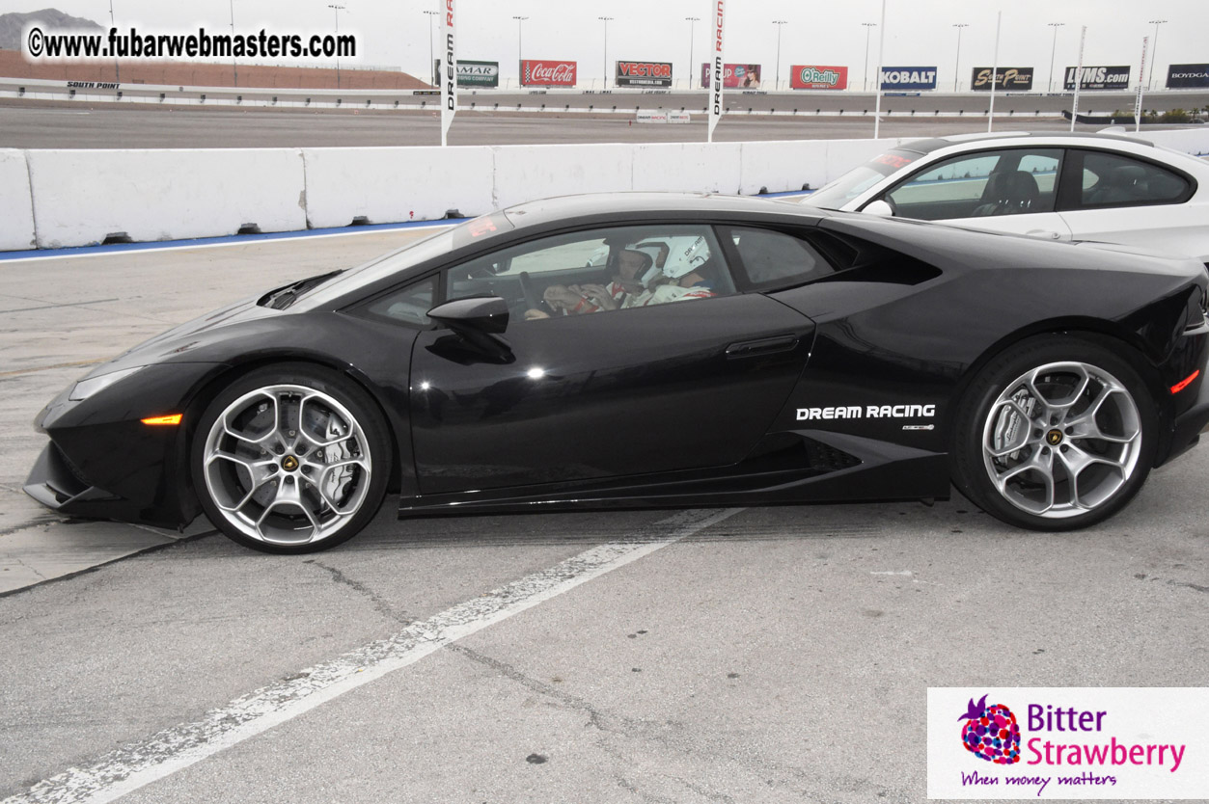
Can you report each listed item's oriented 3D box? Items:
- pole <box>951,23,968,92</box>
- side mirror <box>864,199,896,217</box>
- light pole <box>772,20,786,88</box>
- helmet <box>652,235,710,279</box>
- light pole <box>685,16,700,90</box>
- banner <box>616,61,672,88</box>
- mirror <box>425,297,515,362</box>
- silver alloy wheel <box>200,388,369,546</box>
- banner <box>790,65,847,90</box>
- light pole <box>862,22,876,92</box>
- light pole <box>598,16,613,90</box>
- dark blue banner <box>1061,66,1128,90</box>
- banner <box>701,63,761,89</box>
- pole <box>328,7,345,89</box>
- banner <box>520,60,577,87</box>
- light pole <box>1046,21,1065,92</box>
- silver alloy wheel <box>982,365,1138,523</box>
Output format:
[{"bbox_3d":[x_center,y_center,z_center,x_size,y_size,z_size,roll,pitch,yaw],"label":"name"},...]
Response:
[{"bbox_3d":[96.010,-93.263,364.000,4.200,17.200,0.800,0,13,0],"label":"pole"},{"bbox_3d":[1.605,-1.117,7.850,0.170,0.155,0.230,0,12,-2],"label":"side mirror"},{"bbox_3d":[49.621,-98.213,382.300,4.600,19.580,0.900,-2,12,-12],"label":"light pole"},{"bbox_3d":[0.260,-0.549,4.948,0.290,0.250,0.250,-1,13,-2],"label":"helmet"},{"bbox_3d":[24.135,-95.981,371.277,4.600,19.756,0.900,-3,13,-19],"label":"light pole"},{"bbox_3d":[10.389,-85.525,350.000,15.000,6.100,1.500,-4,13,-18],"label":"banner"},{"bbox_3d":[-0.436,-0.243,4.370,0.260,0.190,0.250,-1,13,-2],"label":"mirror"},{"bbox_3d":[-1.054,0.188,4.552,0.545,0.545,0.220,-1,13,-2],"label":"silver alloy wheel"},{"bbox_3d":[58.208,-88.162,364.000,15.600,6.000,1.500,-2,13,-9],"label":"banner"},{"bbox_3d":[75.771,-98.938,386.963,4.600,19.553,0.900,0,12,-5],"label":"light pole"},{"bbox_3d":[0.290,-94.914,366.943,4.600,19.472,0.900,-5,13,-25],"label":"light pole"},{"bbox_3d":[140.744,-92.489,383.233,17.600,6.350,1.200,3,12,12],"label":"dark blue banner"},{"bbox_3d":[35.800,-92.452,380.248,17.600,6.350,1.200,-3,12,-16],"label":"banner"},{"bbox_3d":[-63.241,-83.772,318.473,0.900,19.499,4.600,12,16,42],"label":"pole"},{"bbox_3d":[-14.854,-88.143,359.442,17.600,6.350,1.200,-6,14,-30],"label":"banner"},{"bbox_3d":[121.057,-92.751,362.000,4.300,17.800,0.800,2,13,8],"label":"light pole"},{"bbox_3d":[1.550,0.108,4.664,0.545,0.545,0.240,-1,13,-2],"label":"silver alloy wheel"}]

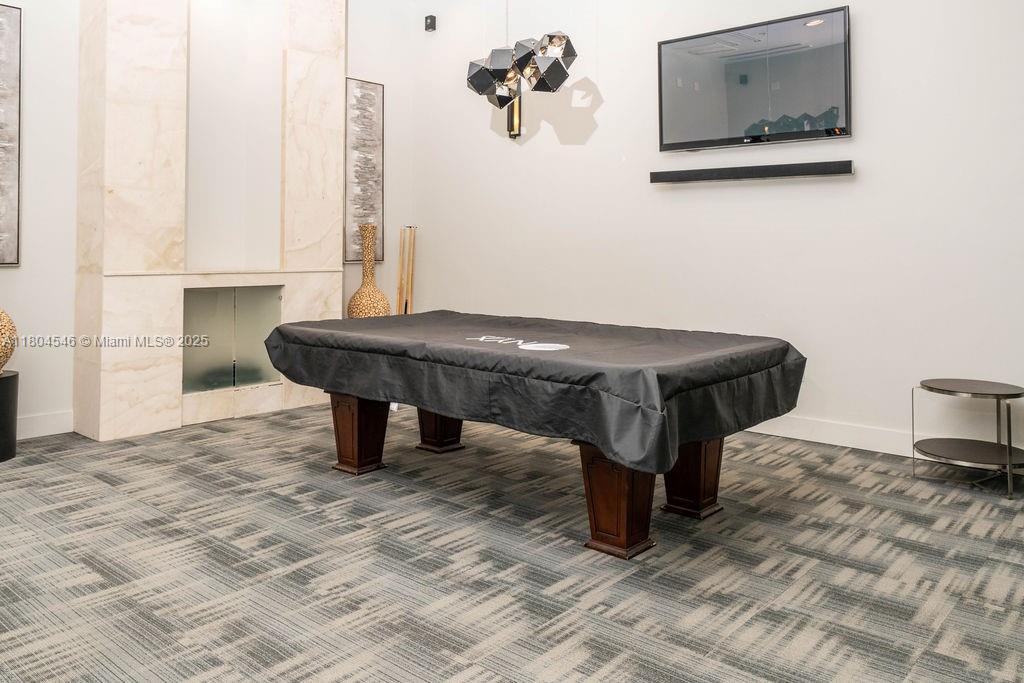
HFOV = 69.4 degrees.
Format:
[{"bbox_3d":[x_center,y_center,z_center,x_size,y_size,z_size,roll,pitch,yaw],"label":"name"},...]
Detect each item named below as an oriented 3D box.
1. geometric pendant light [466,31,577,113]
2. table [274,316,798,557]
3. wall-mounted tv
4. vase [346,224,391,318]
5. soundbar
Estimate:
[{"bbox_3d":[-0.001,-1.429,3.946,0.776,0.348,0.318,7,9,41],"label":"geometric pendant light"},{"bbox_3d":[-0.004,0.373,4.044,2.567,0.836,1.532,7,9,41],"label":"table"},{"bbox_3d":[1.634,-1.761,5.113,1.362,0.805,0.055,7,9,41],"label":"wall-mounted tv"},{"bbox_3d":[-1.263,-0.529,6.508,0.388,0.975,0.388,1,7,0],"label":"vase"},{"bbox_3d":[1.633,-1.182,5.207,1.465,0.085,0.065,7,9,41],"label":"soundbar"}]

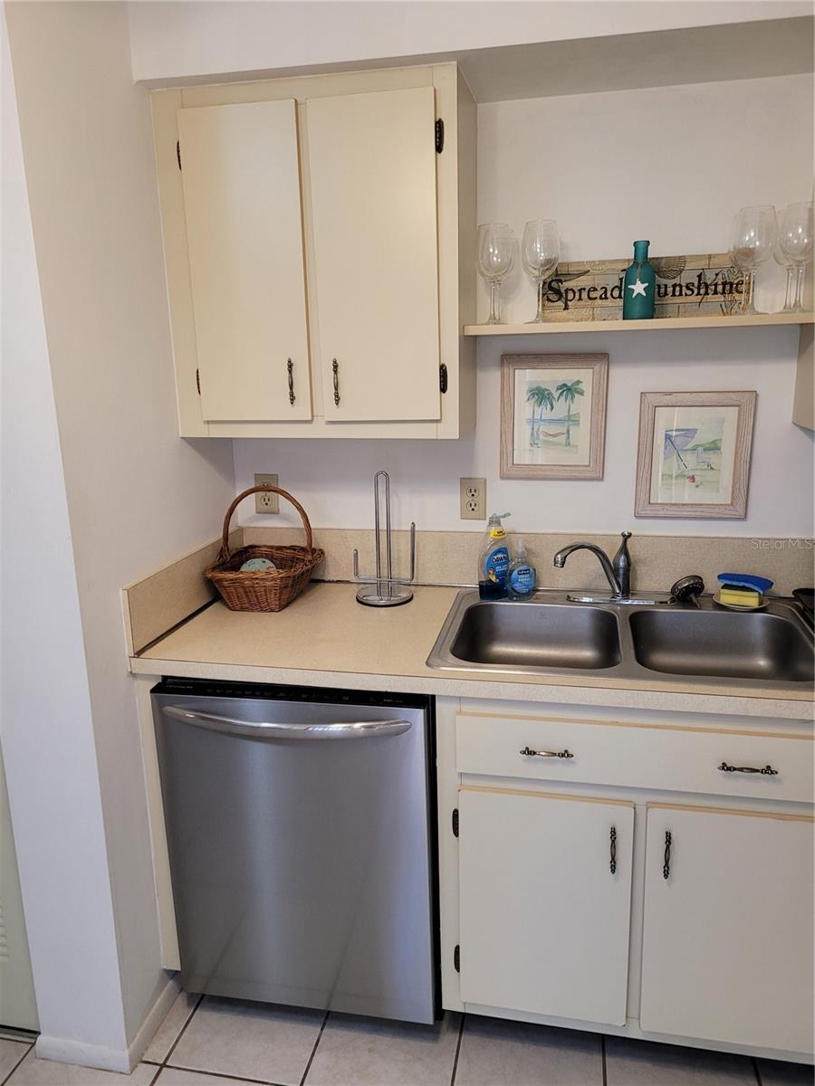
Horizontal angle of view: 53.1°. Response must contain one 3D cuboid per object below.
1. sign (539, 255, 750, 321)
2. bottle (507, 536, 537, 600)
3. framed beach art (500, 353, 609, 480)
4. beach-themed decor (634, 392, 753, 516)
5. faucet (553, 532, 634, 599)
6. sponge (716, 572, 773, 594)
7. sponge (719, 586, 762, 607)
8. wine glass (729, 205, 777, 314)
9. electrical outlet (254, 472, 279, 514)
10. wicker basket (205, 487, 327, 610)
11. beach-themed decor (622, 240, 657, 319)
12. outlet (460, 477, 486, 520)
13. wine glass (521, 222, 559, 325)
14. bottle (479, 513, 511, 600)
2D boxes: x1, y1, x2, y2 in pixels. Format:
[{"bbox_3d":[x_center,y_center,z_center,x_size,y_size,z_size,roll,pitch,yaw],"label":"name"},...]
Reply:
[{"bbox_3d":[0.554,-0.600,1.932,0.482,0.147,0.020,1,7,12],"label":"sign"},{"bbox_3d":[0.289,0.061,2.070,0.074,0.166,0.048,0,14,5],"label":"bottle"},{"bbox_3d":[0.372,-0.321,2.085,0.263,0.313,0.020,2,14,12],"label":"framed beach art"},{"bbox_3d":[0.714,-0.218,2.035,0.268,0.313,0.020,2,14,12],"label":"beach-themed decor"},{"bbox_3d":[0.464,0.066,2.029,0.214,0.182,0.050,-6,14,-20],"label":"faucet"},{"bbox_3d":[0.827,0.096,2.011,0.126,0.032,0.070,10,15,10],"label":"sponge"},{"bbox_3d":[0.810,0.126,1.984,0.086,0.037,0.060,5,15,25],"label":"sponge"},{"bbox_3d":[0.744,-0.603,1.759,0.083,0.217,0.083,1,14,12],"label":"wine glass"},{"bbox_3d":[-0.396,-0.138,2.306,0.070,0.114,0.007,2,14,12],"label":"electrical outlet"},{"bbox_3d":[-0.358,0.006,2.118,0.230,0.300,0.265,0,14,5],"label":"wicker basket"},{"bbox_3d":[0.524,-0.592,1.843,0.071,0.171,0.071,2,14,16],"label":"beach-themed decor"},{"bbox_3d":[0.177,-0.117,2.185,0.070,0.114,0.007,2,14,12],"label":"outlet"},{"bbox_3d":[0.308,-0.621,1.883,0.088,0.222,0.088,2,14,12],"label":"wine glass"},{"bbox_3d":[0.224,0.031,2.081,0.078,0.222,0.052,-4,14,-12],"label":"bottle"}]

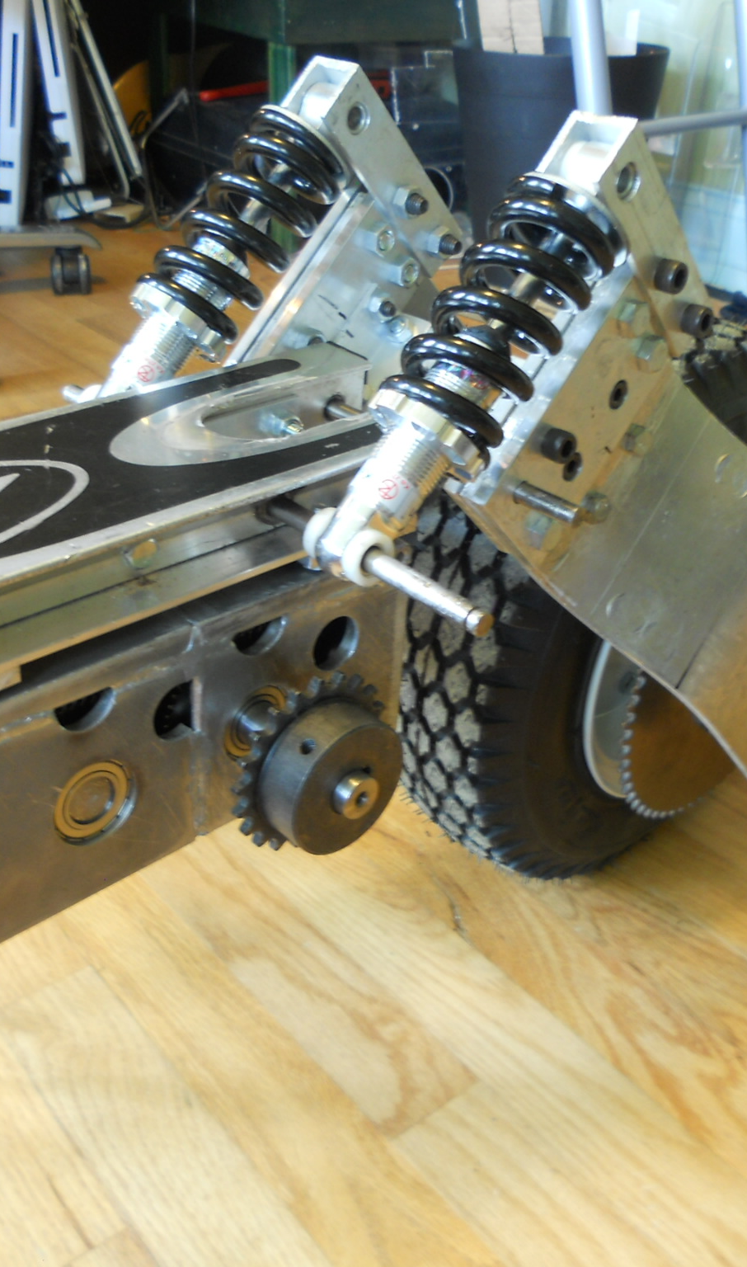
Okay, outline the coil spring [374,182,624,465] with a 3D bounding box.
[{"bbox_3d":[0.045,-0.109,0.462,0.047,0.087,0.047,29,-5,37],"label":"coil spring"}]

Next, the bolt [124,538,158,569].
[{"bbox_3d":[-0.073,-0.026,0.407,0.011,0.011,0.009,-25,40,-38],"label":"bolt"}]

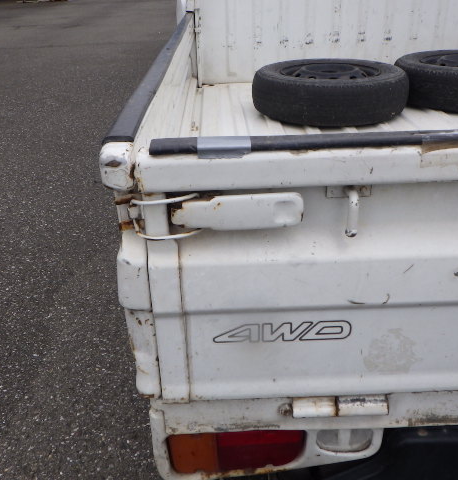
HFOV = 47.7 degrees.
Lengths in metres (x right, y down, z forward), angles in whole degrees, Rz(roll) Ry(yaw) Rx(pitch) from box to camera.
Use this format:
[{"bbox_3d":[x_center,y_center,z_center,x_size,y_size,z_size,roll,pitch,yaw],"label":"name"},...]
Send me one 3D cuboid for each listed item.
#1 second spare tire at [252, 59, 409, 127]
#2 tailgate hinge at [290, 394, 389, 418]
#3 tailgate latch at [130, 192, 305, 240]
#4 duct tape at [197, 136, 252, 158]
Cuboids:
[{"bbox_3d":[0.353,-0.535,1.838,0.537,0.143,0.537,-2,27,-1],"label":"second spare tire"},{"bbox_3d":[0.130,0.195,0.607,0.112,0.023,0.022,-2,27,-1],"label":"tailgate hinge"},{"bbox_3d":[-0.011,-0.024,0.503,0.165,0.040,0.034,-2,27,-1],"label":"tailgate latch"},{"bbox_3d":[-0.004,-0.086,0.483,0.050,0.018,0.031,-2,27,-1],"label":"duct tape"}]

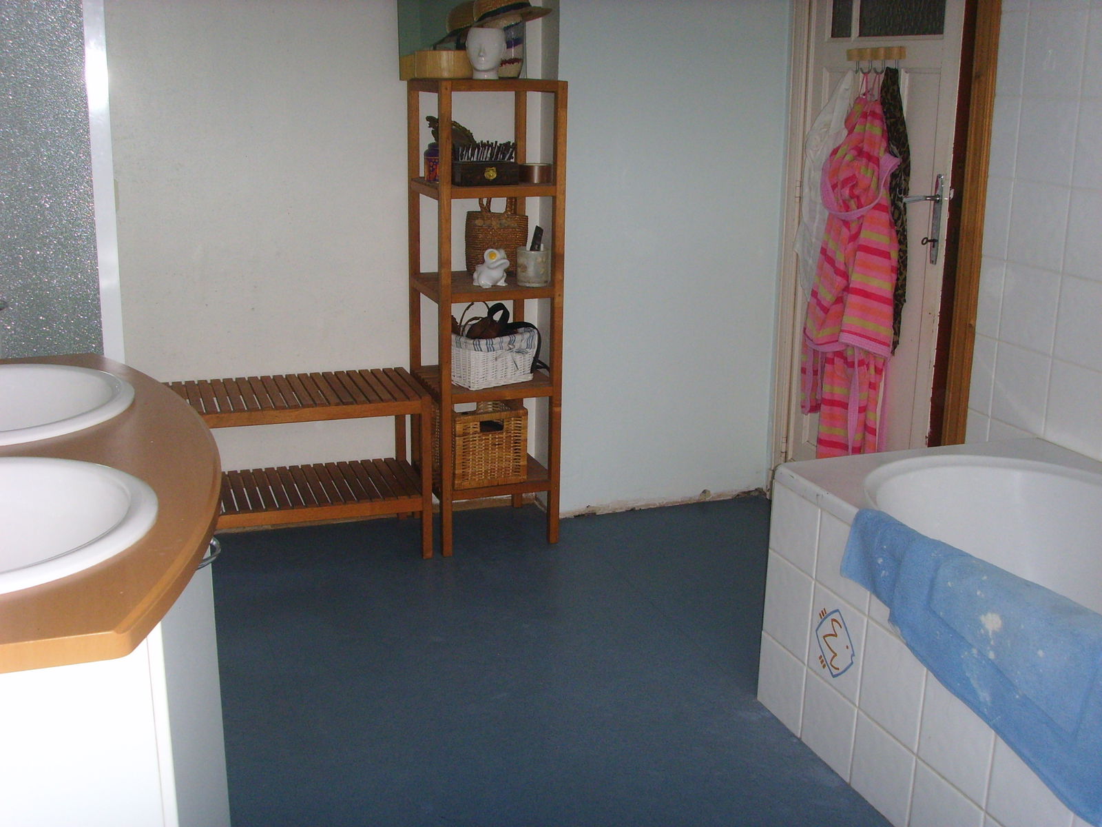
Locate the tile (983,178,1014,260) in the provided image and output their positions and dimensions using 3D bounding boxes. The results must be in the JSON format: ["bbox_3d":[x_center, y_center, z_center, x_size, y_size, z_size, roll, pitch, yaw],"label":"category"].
[{"bbox_3d":[1.111,-0.483,3.077,0.010,0.199,0.092,-4,16,-19],"label":"tile"}]

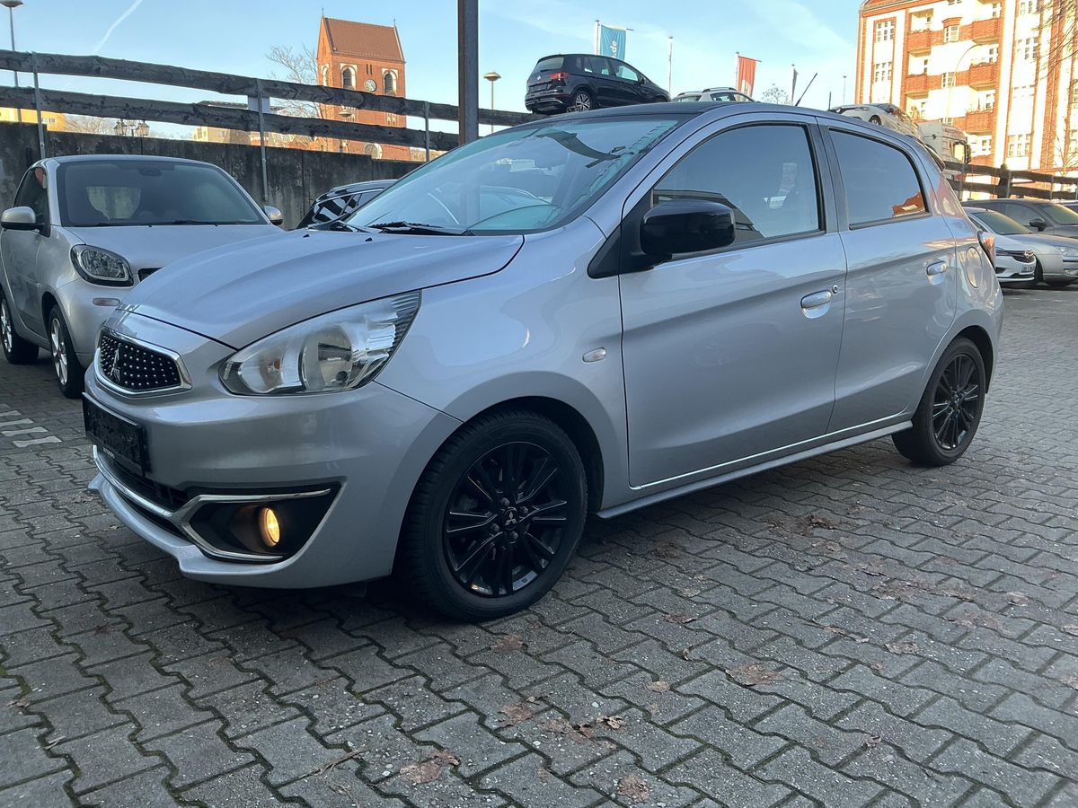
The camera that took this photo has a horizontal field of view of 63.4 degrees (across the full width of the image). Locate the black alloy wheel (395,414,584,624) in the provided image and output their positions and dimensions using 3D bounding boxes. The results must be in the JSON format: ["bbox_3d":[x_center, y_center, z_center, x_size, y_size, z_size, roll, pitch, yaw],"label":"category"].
[{"bbox_3d":[-0.122,0.291,2.337,0.573,0.573,0.185,-9,15,-38],"label":"black alloy wheel"}]

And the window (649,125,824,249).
[{"bbox_3d":[0.647,-0.715,2.816,0.900,0.440,0.050,-9,-4,-38],"label":"window"}]

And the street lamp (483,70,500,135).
[{"bbox_3d":[-1.529,-8.569,28.932,0.580,4.700,0.580,0,11,0],"label":"street lamp"}]

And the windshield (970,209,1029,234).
[{"bbox_3d":[8.375,-3.280,15.800,1.380,0.120,0.750,-9,45,-39],"label":"windshield"}]

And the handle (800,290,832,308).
[{"bbox_3d":[0.947,-0.359,2.945,0.190,0.050,0.050,-9,15,-38],"label":"handle"}]

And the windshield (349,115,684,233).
[{"bbox_3d":[-0.130,-0.796,3.054,0.760,0.110,1.250,-44,33,-25],"label":"windshield"}]

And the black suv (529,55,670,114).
[{"bbox_3d":[1.762,-8.328,23.240,4.340,1.580,1.810,-8,13,-36],"label":"black suv"}]

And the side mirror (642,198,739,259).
[{"bbox_3d":[0.395,-0.486,2.395,0.160,0.155,0.220,-9,15,-38],"label":"side mirror"}]

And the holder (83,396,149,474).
[{"bbox_3d":[-1.173,0.074,2.387,0.030,0.125,0.530,-9,15,-38],"label":"holder"}]

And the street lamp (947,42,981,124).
[{"bbox_3d":[21.801,-13.730,45.449,2.000,9.500,0.300,-8,13,-37],"label":"street lamp"}]

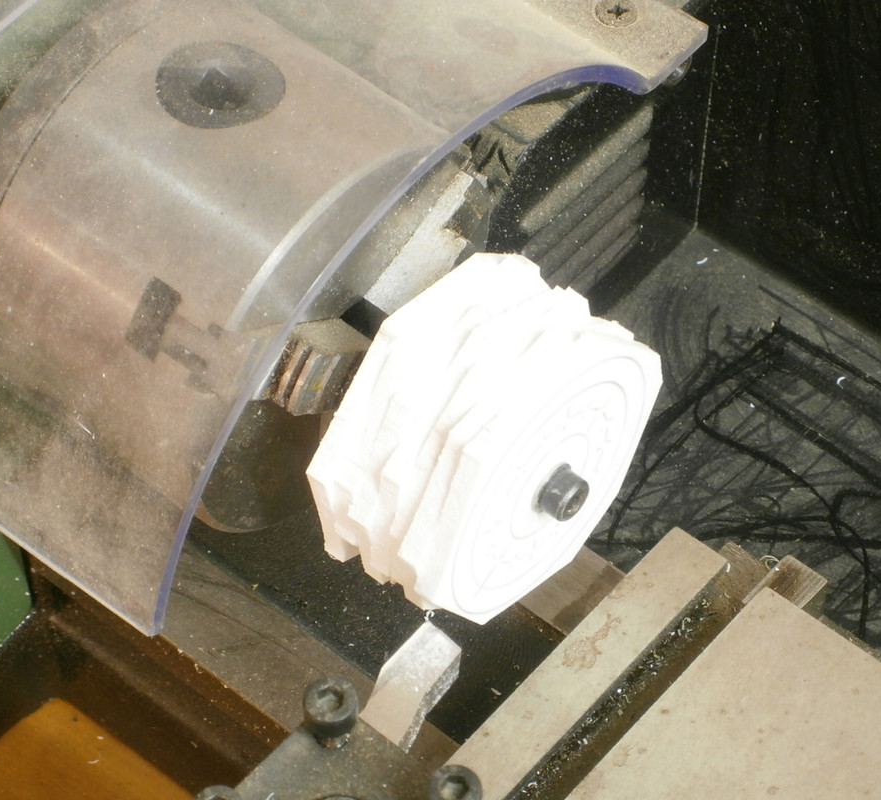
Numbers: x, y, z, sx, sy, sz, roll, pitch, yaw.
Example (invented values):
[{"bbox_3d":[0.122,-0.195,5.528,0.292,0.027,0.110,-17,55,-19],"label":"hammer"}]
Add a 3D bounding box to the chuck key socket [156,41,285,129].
[{"bbox_3d":[-0.038,-0.051,0.533,0.022,0.009,0.022,3,46,-3],"label":"chuck key socket"}]

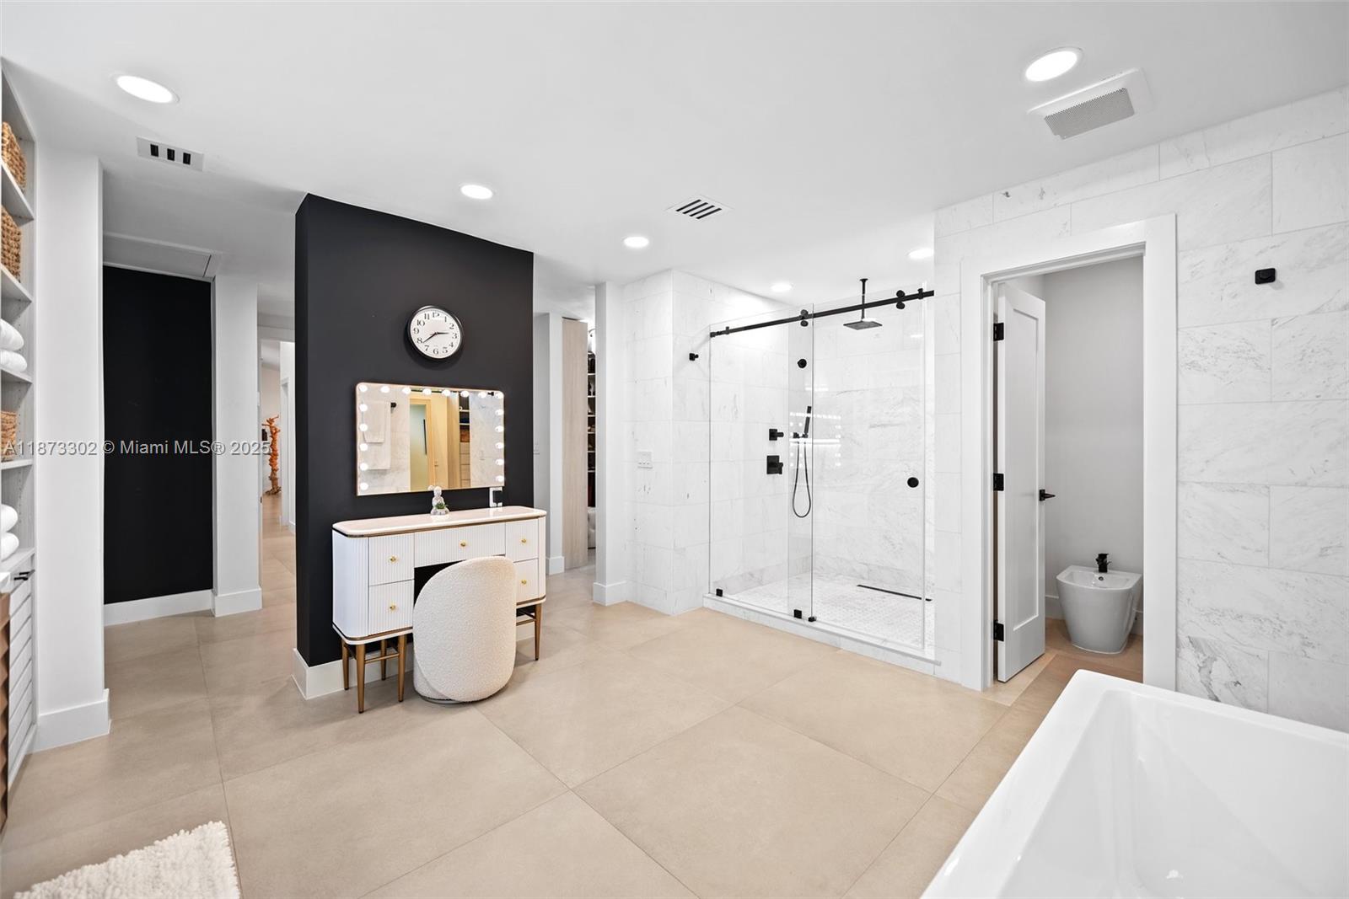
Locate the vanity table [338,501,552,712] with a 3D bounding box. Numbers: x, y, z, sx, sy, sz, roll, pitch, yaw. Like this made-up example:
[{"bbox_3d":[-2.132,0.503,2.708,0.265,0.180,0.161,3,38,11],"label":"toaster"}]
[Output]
[{"bbox_3d":[-1.194,0.781,2.777,0.985,0.840,0.380,-1,1,-42],"label":"vanity table"}]

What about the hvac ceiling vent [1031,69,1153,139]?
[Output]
[{"bbox_3d":[1.530,-1.233,1.927,0.310,0.030,0.320,-1,1,-43],"label":"hvac ceiling vent"}]

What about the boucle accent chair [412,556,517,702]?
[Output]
[{"bbox_3d":[-1.090,0.867,2.758,0.490,0.670,0.490,-1,1,-42],"label":"boucle accent chair"}]

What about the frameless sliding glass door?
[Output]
[{"bbox_3d":[0.822,0.092,3.386,0.060,2.020,1.615,-1,1,-45],"label":"frameless sliding glass door"}]

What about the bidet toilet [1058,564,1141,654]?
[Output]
[{"bbox_3d":[2.674,0.993,3.322,0.590,0.400,0.355,-1,1,-43],"label":"bidet toilet"}]

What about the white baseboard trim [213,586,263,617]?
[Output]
[{"bbox_3d":[-3.233,1.112,3.884,0.262,0.145,0.220,-1,1,-43],"label":"white baseboard trim"}]

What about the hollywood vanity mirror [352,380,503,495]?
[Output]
[{"bbox_3d":[-1.312,-0.051,2.904,0.782,0.580,0.045,-1,1,-42],"label":"hollywood vanity mirror"}]

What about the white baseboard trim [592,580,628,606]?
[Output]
[{"bbox_3d":[-0.505,1.106,4.091,0.205,0.150,0.165,-1,1,-43],"label":"white baseboard trim"}]

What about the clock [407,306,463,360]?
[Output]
[{"bbox_3d":[-1.308,-0.633,2.888,0.295,0.295,0.050,-1,1,-42],"label":"clock"}]

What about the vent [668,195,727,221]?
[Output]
[{"bbox_3d":[0.131,-1.258,2.755,0.240,0.020,0.245,-1,1,-43],"label":"vent"}]

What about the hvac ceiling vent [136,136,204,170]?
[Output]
[{"bbox_3d":[-2.143,-1.250,2.235,0.205,0.020,0.200,-1,1,-43],"label":"hvac ceiling vent"}]

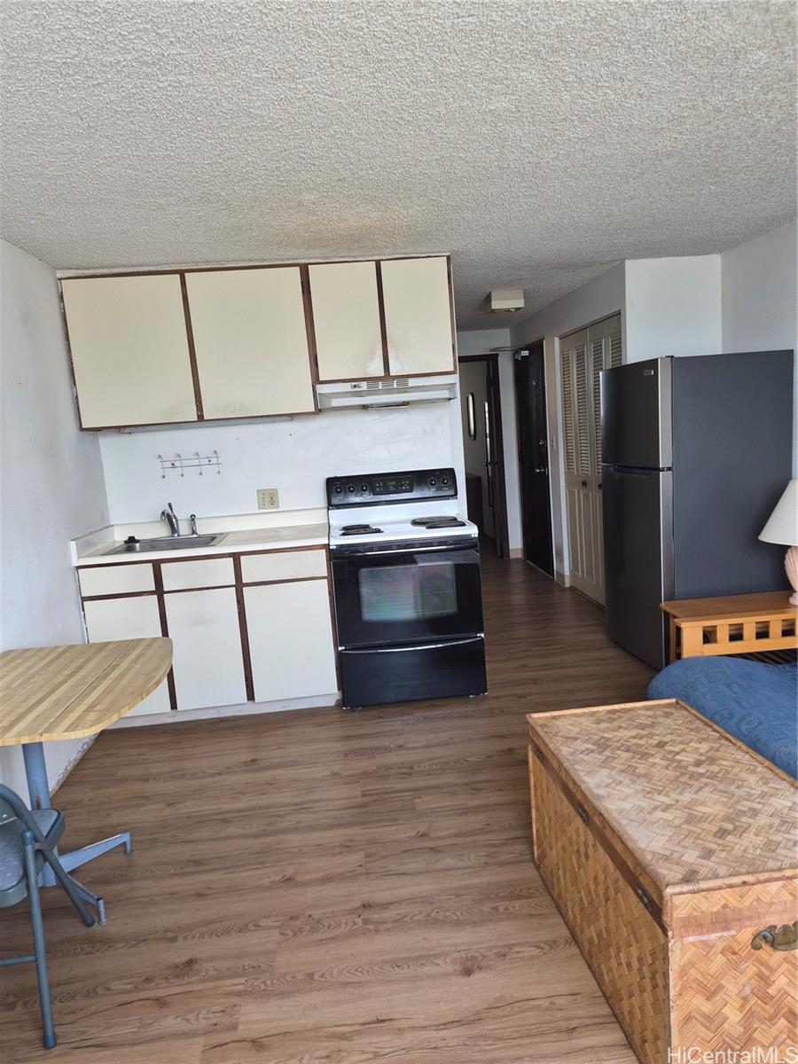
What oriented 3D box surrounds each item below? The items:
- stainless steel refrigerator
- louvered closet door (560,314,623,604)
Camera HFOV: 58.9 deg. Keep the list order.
[{"bbox_3d":[1.674,-0.125,4.077,0.724,1.682,0.747,-5,8,-7],"label":"stainless steel refrigerator"},{"bbox_3d":[1.456,-0.472,5.260,0.035,2.037,1.219,-5,8,-5],"label":"louvered closet door"}]

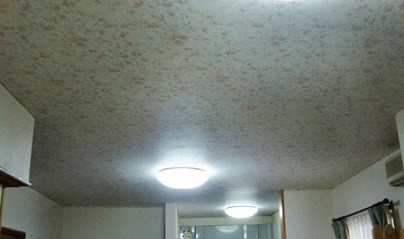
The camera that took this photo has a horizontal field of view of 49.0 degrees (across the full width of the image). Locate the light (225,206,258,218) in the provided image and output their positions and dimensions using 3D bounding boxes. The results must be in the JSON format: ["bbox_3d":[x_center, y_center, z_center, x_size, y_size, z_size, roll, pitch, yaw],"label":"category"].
[{"bbox_3d":[0.668,1.590,7.520,0.565,0.165,0.565,0,-20,-2],"label":"light"}]

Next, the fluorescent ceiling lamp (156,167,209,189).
[{"bbox_3d":[-0.209,0.667,4.880,0.580,0.165,0.580,0,-20,-2],"label":"fluorescent ceiling lamp"}]

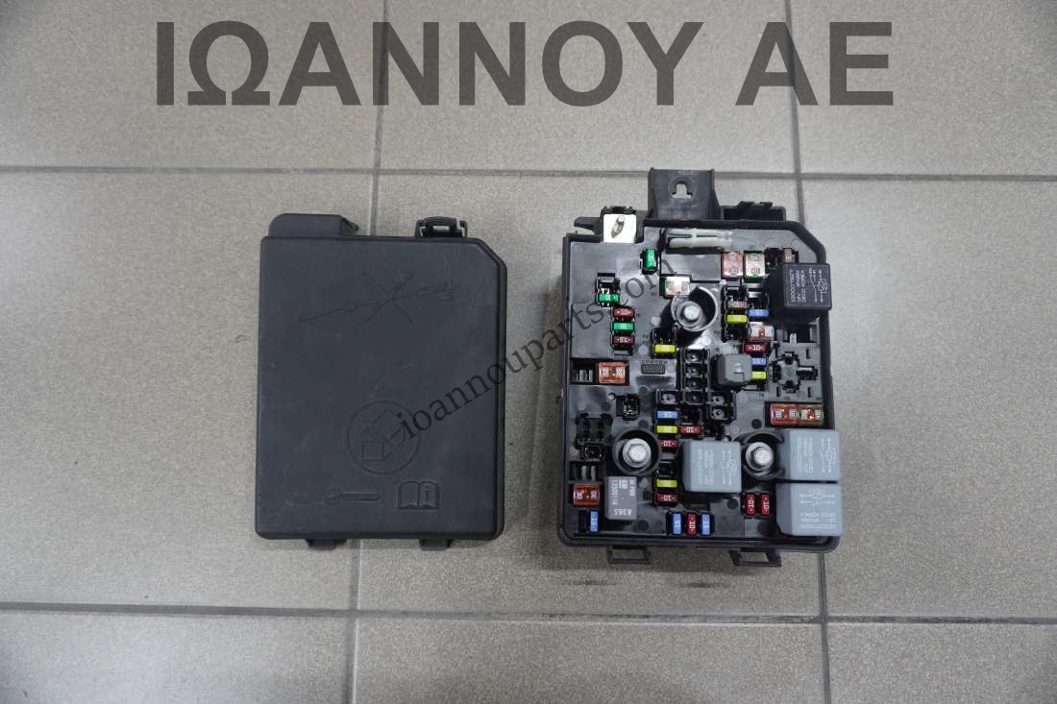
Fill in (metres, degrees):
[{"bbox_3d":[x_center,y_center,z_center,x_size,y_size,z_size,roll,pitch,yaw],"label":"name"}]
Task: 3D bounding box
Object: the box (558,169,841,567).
[{"bbox_3d":[0.096,0.006,0.432,0.157,0.096,0.235,1,80,0],"label":"box"}]

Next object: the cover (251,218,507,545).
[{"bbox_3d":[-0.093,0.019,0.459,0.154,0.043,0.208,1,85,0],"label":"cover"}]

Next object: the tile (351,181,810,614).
[{"bbox_3d":[0.040,0.022,0.483,0.298,0.010,0.298,1,80,0],"label":"tile"}]

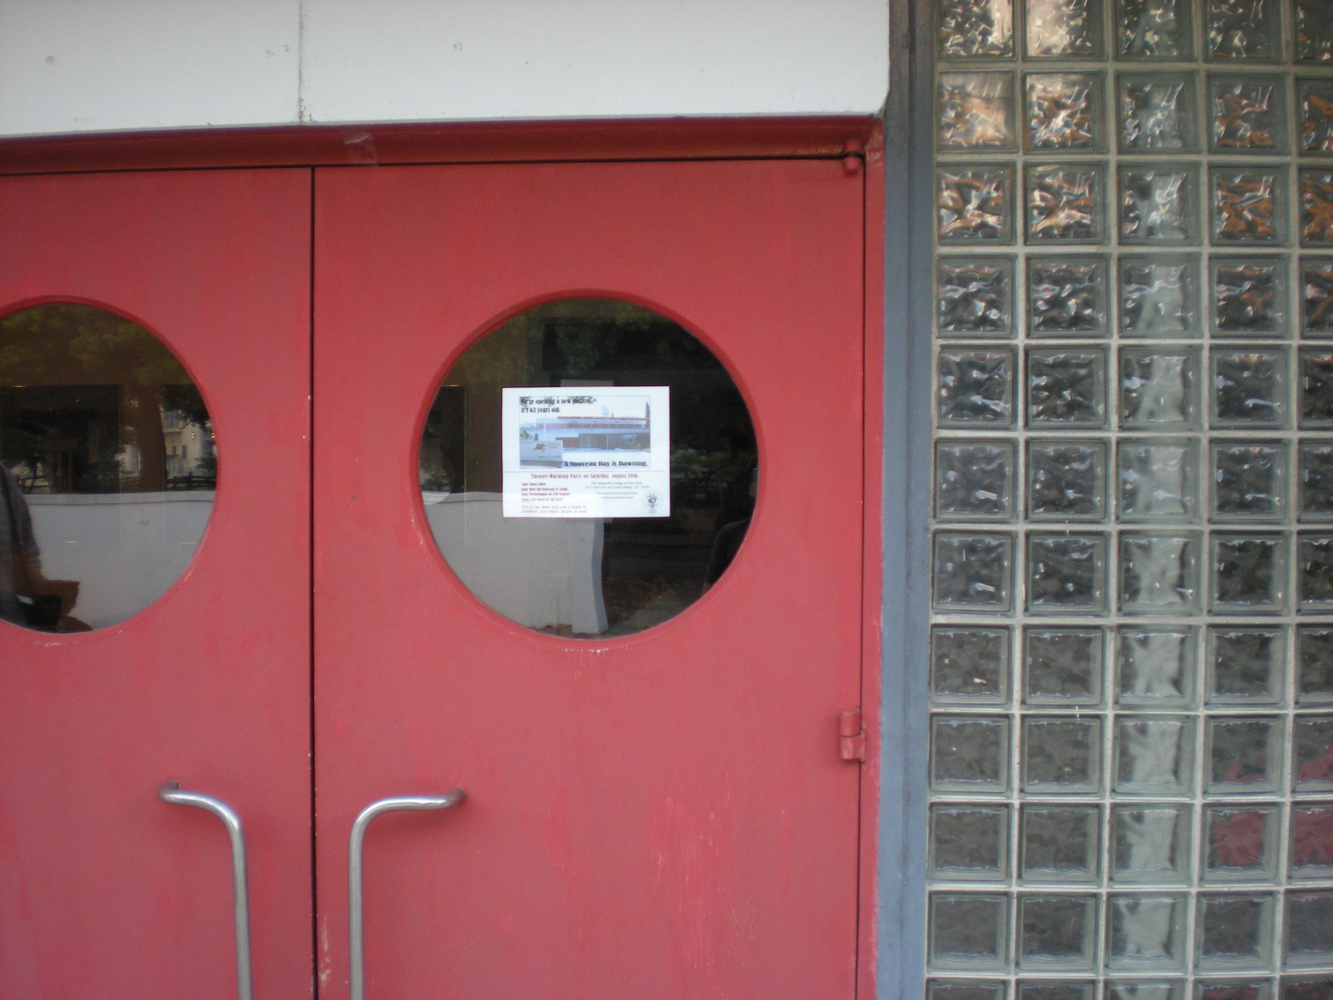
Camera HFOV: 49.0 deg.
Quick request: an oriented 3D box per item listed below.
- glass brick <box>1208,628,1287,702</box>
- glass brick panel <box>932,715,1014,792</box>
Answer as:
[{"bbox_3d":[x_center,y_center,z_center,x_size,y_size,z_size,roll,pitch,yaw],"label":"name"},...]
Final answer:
[{"bbox_3d":[0.946,0.267,2.417,0.140,0.140,0.085,0,1,3],"label":"glass brick"},{"bbox_3d":[0.512,0.422,2.477,0.143,0.143,0.088,0,2,4],"label":"glass brick panel"}]

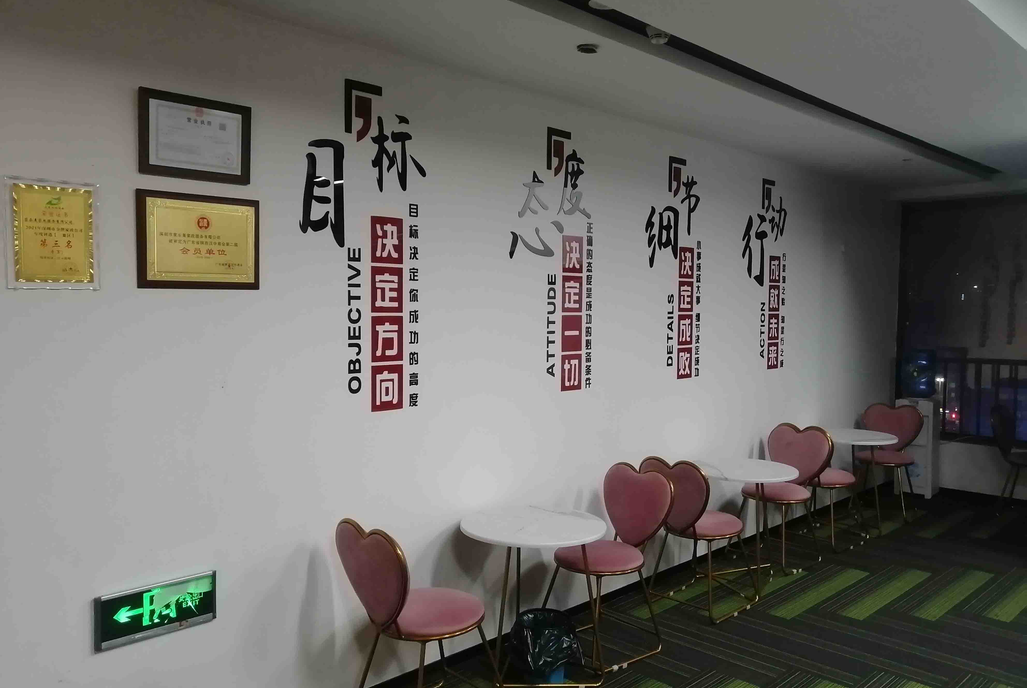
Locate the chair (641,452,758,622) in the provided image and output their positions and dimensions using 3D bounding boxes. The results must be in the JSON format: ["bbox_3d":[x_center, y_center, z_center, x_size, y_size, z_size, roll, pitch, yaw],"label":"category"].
[{"bbox_3d":[0.958,0.954,3.996,0.565,0.786,0.430,-2,4,-44],"label":"chair"}]

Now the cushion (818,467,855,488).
[{"bbox_3d":[2.055,0.874,5.129,0.425,0.055,0.425,-2,4,-44],"label":"cushion"}]

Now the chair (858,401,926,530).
[{"bbox_3d":[2.803,0.876,5.822,0.420,0.810,0.510,2,3,37],"label":"chair"}]

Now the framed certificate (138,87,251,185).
[{"bbox_3d":[-1.005,-0.650,2.446,0.350,0.256,0.022,-2,4,-44],"label":"framed certificate"}]

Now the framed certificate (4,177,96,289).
[{"bbox_3d":[-1.302,-0.307,2.184,0.232,0.305,0.020,-2,4,-44],"label":"framed certificate"}]

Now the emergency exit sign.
[{"bbox_3d":[-1.122,0.833,2.430,0.364,0.163,0.028,-2,4,-44],"label":"emergency exit sign"}]

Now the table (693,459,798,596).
[{"bbox_3d":[1.284,1.013,4.327,0.590,0.640,0.590,0,3,0],"label":"table"}]

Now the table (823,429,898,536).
[{"bbox_3d":[2.337,0.970,5.354,0.600,0.661,0.600,-2,4,-44],"label":"table"}]

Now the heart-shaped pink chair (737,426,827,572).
[{"bbox_3d":[1.629,0.921,4.721,0.510,0.810,0.420,-2,3,-43],"label":"heart-shaped pink chair"}]

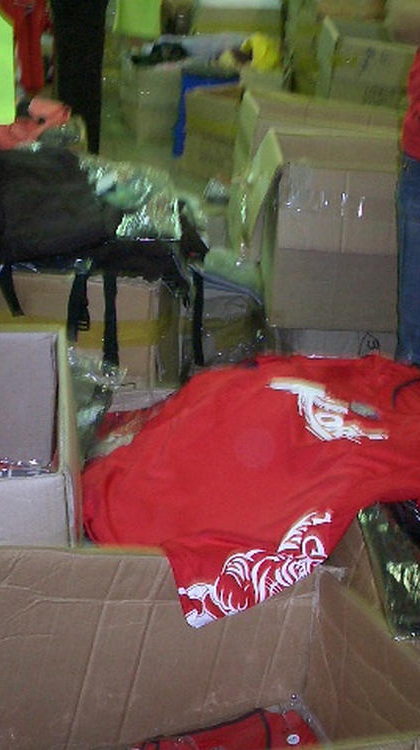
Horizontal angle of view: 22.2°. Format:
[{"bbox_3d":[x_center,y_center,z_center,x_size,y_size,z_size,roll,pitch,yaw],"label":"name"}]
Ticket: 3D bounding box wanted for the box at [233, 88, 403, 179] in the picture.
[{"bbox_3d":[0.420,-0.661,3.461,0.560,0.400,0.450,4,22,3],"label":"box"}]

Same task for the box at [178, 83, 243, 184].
[{"bbox_3d":[0.187,-0.915,4.087,0.450,0.310,0.420,10,23,17],"label":"box"}]

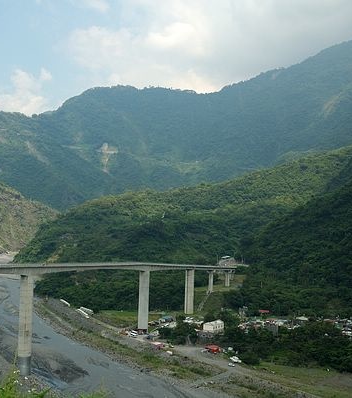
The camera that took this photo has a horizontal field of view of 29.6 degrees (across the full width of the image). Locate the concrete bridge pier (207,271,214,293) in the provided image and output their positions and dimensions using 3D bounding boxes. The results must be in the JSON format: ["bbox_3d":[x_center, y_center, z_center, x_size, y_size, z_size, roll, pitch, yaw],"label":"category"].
[{"bbox_3d":[27.830,67.370,537.000,6.000,19.000,2.500,0,-3,25],"label":"concrete bridge pier"}]

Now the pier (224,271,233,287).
[{"bbox_3d":[44.960,68.250,570.000,6.000,13.800,2.500,0,-3,25],"label":"pier"}]

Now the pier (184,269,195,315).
[{"bbox_3d":[10.370,69.710,500.000,5.400,34.000,3.200,0,-3,27],"label":"pier"}]

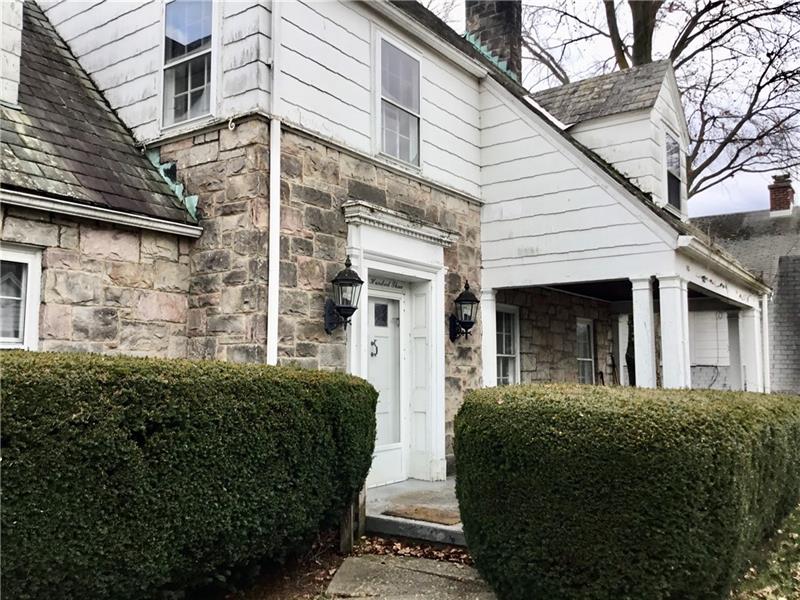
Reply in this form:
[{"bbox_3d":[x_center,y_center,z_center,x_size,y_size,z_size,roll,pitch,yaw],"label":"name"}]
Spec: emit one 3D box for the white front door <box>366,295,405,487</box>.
[{"bbox_3d":[-0.243,0.961,7.778,0.079,2.059,0.985,-4,-7,35],"label":"white front door"}]

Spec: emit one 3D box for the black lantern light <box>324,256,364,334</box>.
[{"bbox_3d":[-0.500,-0.036,6.667,0.355,0.709,0.286,-4,-7,35],"label":"black lantern light"}]

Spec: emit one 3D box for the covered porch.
[{"bbox_3d":[3.748,1.016,10.648,2.640,2.738,5.664,-4,-7,35],"label":"covered porch"}]

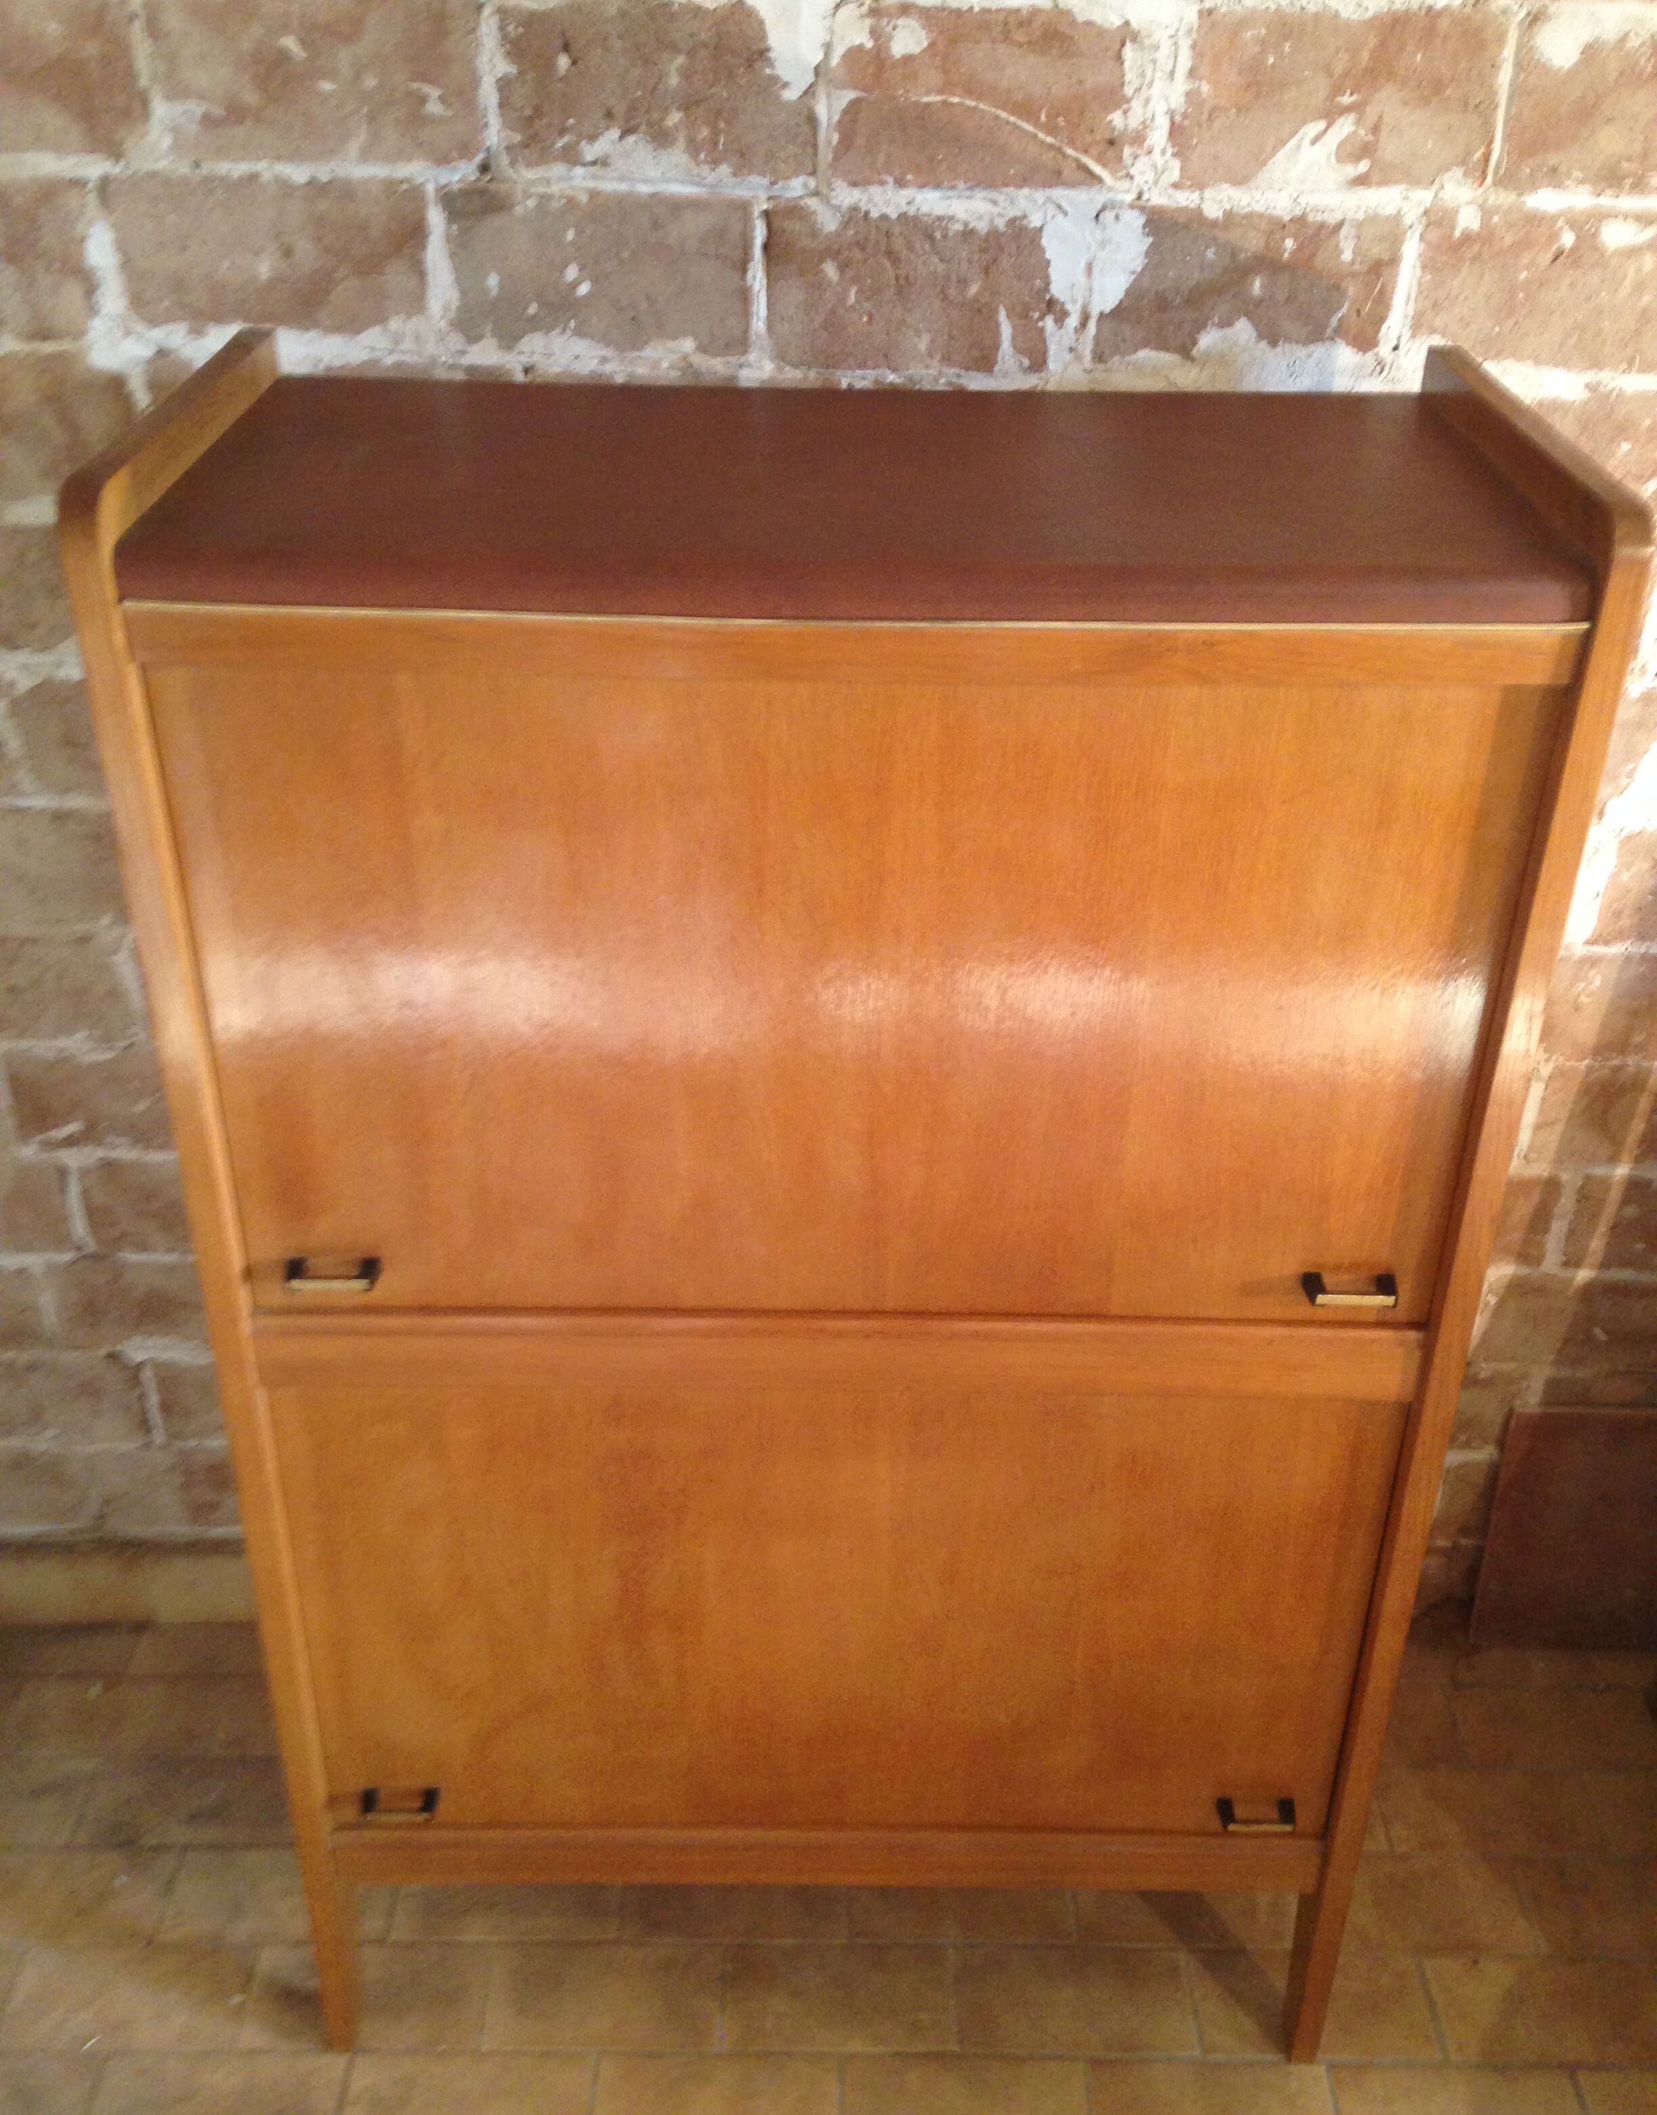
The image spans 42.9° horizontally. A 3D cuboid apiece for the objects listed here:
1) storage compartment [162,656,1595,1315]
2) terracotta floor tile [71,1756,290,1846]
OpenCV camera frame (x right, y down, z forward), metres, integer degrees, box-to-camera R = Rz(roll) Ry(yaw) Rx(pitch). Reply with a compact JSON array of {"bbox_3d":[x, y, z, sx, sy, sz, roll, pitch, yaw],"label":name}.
[{"bbox_3d":[0.006,-0.128,1.443,0.789,0.468,0.380,0,30,0],"label":"storage compartment"},{"bbox_3d":[-0.607,0.716,2.018,0.200,0.012,0.099,0,30,0],"label":"terracotta floor tile"}]

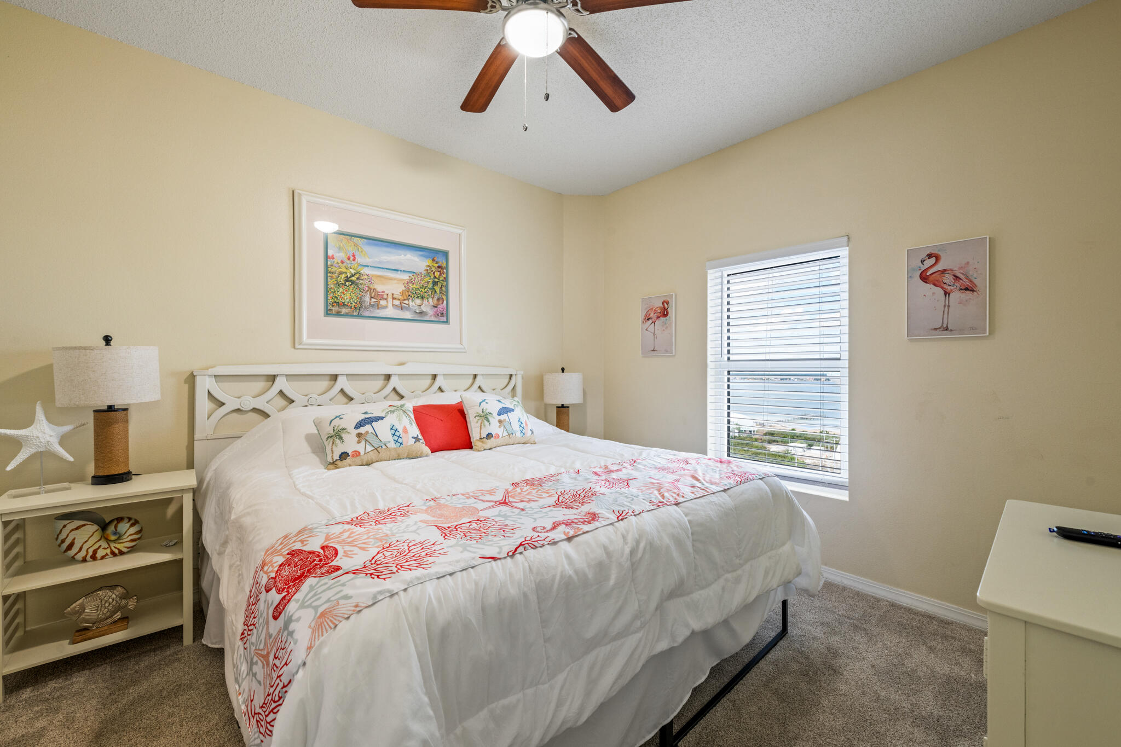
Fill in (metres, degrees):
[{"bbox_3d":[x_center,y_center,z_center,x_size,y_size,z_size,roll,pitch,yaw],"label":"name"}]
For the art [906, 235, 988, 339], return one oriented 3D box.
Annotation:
[{"bbox_3d":[1.899,-0.408,2.148,0.030,0.462,0.303,0,0,-43],"label":"art"}]

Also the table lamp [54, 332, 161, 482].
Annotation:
[{"bbox_3d":[-1.952,0.154,1.887,0.317,0.633,0.317,0,0,-40],"label":"table lamp"}]

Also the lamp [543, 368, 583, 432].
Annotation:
[{"bbox_3d":[0.025,0.268,3.540,0.317,0.633,0.317,0,0,0],"label":"lamp"}]

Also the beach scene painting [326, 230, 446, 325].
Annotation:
[{"bbox_3d":[-1.087,-0.598,2.825,0.795,0.518,0.030,0,0,-40],"label":"beach scene painting"}]

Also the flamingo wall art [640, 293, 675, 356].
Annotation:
[{"bbox_3d":[0.758,-0.368,3.390,0.030,0.462,0.303,0,0,-43],"label":"flamingo wall art"}]

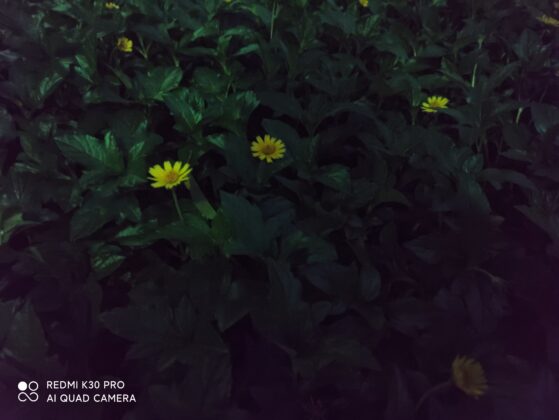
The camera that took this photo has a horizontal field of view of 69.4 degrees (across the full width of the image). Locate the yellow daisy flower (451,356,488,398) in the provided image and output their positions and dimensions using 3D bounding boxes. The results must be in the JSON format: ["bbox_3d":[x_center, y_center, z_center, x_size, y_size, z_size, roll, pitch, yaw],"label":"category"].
[{"bbox_3d":[0.141,0.124,0.300,0.032,0.014,0.032,34,43,8],"label":"yellow daisy flower"}]

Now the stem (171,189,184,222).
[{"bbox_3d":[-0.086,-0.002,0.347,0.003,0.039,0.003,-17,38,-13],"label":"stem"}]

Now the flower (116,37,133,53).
[{"bbox_3d":[-0.299,-0.319,0.780,0.014,0.034,0.034,-16,20,41],"label":"flower"}]

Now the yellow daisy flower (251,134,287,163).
[{"bbox_3d":[-0.011,-0.059,0.390,0.035,0.011,0.035,-5,59,-6],"label":"yellow daisy flower"}]

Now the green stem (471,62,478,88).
[{"bbox_3d":[0.305,-0.207,0.631,0.003,0.042,0.003,9,36,23],"label":"green stem"}]

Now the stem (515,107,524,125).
[{"bbox_3d":[0.301,-0.117,0.507,0.003,0.025,0.003,14,37,27],"label":"stem"}]

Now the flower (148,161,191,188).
[{"bbox_3d":[-0.090,-0.029,0.335,0.036,0.013,0.036,6,45,0],"label":"flower"}]

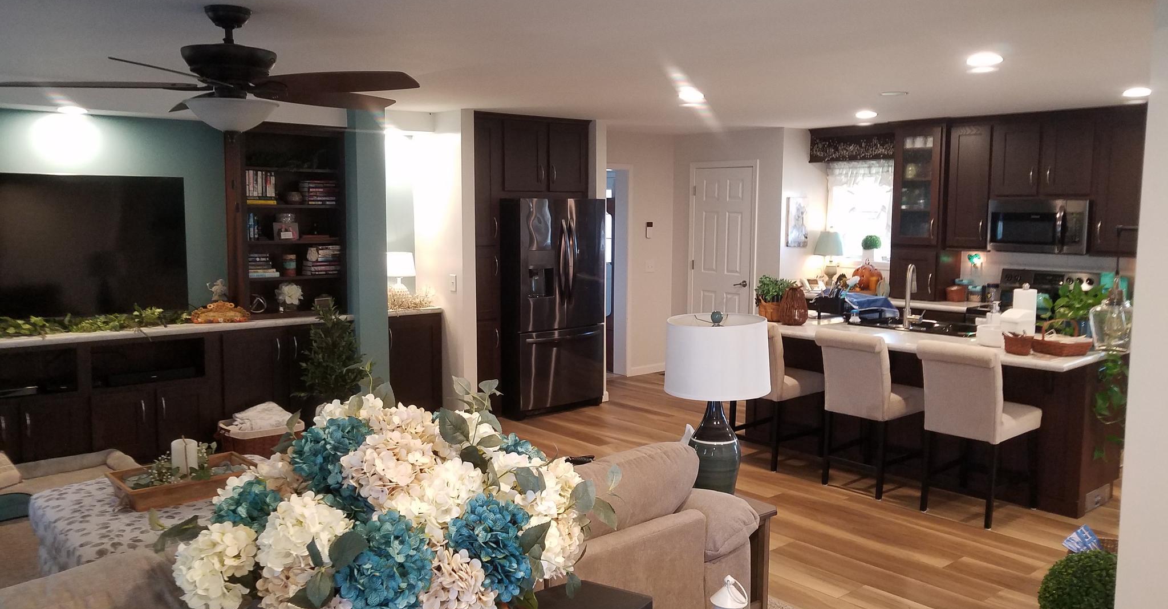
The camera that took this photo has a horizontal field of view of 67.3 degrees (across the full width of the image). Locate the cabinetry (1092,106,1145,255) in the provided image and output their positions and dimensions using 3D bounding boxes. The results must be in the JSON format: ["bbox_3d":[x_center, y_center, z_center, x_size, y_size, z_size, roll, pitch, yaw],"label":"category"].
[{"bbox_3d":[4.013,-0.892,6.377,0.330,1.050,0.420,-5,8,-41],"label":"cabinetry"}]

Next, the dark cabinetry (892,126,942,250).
[{"bbox_3d":[2.958,-1.012,7.536,0.450,1.040,0.415,-6,9,-42],"label":"dark cabinetry"}]

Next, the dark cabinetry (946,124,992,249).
[{"bbox_3d":[3.278,-0.992,7.312,0.330,1.030,0.332,-5,8,-41],"label":"dark cabinetry"}]

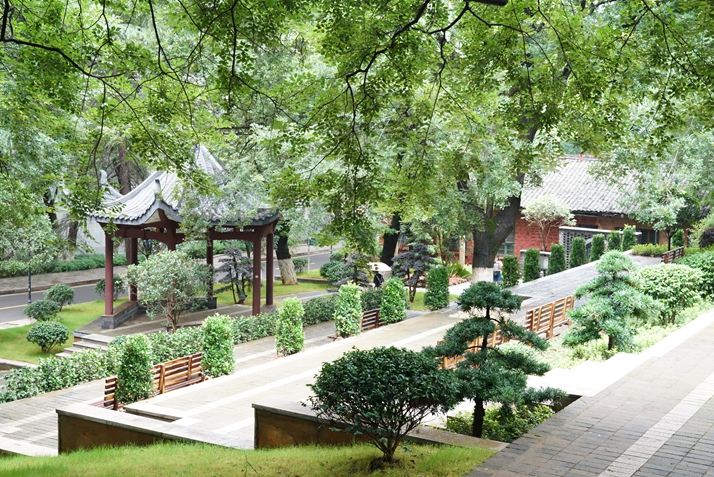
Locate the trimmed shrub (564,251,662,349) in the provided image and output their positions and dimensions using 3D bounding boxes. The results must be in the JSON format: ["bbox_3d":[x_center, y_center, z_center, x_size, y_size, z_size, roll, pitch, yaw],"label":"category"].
[{"bbox_3d":[5.630,1.361,19.600,2.100,2.200,2.050,1,5,0],"label":"trimmed shrub"}]

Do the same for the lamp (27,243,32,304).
[{"bbox_3d":[-13.203,1.614,36.135,0.300,3.400,0.300,0,5,0],"label":"lamp"}]

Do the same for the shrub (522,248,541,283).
[{"bbox_3d":[8.427,1.300,43.000,0.800,1.660,0.800,4,6,32],"label":"shrub"}]

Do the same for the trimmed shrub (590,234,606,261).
[{"bbox_3d":[11.799,0.478,43.664,0.680,1.400,0.680,4,6,30],"label":"trimmed shrub"}]

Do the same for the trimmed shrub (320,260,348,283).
[{"bbox_3d":[-1.033,1.515,41.000,1.300,1.020,1.250,1,5,0],"label":"trimmed shrub"}]

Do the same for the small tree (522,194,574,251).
[{"bbox_3d":[11.580,-0.968,54.000,3.200,3.600,3.100,1,5,0],"label":"small tree"}]

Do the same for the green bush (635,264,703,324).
[{"bbox_3d":[8.651,1.561,24.867,1.888,1.684,1.800,0,5,0],"label":"green bush"}]

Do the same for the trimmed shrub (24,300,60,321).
[{"bbox_3d":[-12.346,2.904,35.038,1.450,0.950,1.400,0,5,0],"label":"trimmed shrub"}]

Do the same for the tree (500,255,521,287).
[{"bbox_3d":[6.583,1.429,38.359,0.860,1.491,0.860,0,5,0],"label":"tree"}]

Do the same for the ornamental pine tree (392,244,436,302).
[{"bbox_3d":[2.492,1.535,38.801,1.863,2.558,1.750,0,5,0],"label":"ornamental pine tree"}]

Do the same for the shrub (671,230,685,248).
[{"bbox_3d":[20.489,0.191,57.000,0.850,1.500,0.850,1,5,0],"label":"shrub"}]

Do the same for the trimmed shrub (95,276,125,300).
[{"bbox_3d":[-9.330,1.892,33.800,1.200,0.960,1.150,1,5,0],"label":"trimmed shrub"}]

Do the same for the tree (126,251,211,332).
[{"bbox_3d":[-5.826,1.866,27.719,2.565,3.000,2.400,0,5,0],"label":"tree"}]

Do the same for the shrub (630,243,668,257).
[{"bbox_3d":[15.395,0.632,47.000,2.400,0.620,1.200,4,6,32],"label":"shrub"}]

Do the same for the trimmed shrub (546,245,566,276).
[{"bbox_3d":[9.450,1.045,42.360,0.920,1.526,0.900,0,5,0],"label":"trimmed shrub"}]

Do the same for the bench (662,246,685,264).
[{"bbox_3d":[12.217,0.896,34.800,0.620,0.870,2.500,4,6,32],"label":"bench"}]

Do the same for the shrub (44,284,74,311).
[{"bbox_3d":[-10.328,2.048,31.000,1.050,0.920,1.030,1,5,0],"label":"shrub"}]

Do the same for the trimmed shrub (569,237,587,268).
[{"bbox_3d":[10.179,0.672,40.979,0.700,1.420,0.700,4,6,30],"label":"trimmed shrub"}]

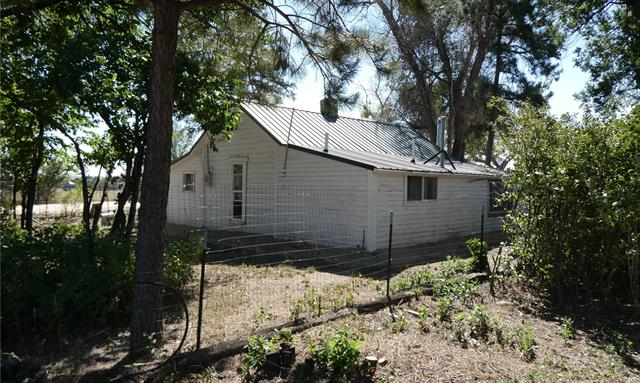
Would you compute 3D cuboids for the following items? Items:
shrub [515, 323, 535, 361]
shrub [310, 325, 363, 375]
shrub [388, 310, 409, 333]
[{"bbox_3d":[1.920,1.393,4.157,0.180,0.293,0.171,1,1,25],"label":"shrub"},{"bbox_3d":[0.145,1.349,3.844,0.424,0.358,0.403,1,1,2],"label":"shrub"},{"bbox_3d":[0.858,1.409,4.840,0.209,0.222,0.199,1,1,10],"label":"shrub"}]

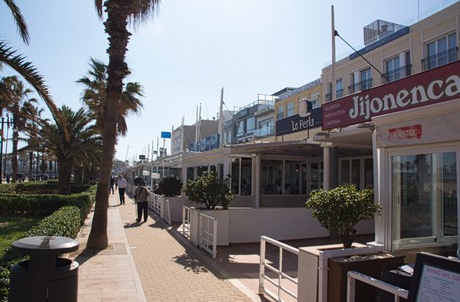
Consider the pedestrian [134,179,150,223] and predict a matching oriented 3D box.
[{"bbox_3d":[-3.279,1.803,12.853,0.560,1.640,0.380,3,-5,-19],"label":"pedestrian"}]

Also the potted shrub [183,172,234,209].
[{"bbox_3d":[-0.578,0.988,8.850,1.220,0.970,1.100,3,-5,-19],"label":"potted shrub"}]

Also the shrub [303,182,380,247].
[{"bbox_3d":[1.403,0.807,4.280,0.920,0.780,0.850,3,-5,-19],"label":"shrub"}]

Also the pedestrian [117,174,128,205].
[{"bbox_3d":[-6.206,2.232,19.899,0.560,1.710,0.420,2,-4,-9],"label":"pedestrian"}]

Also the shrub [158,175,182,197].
[{"bbox_3d":[-2.417,1.401,14.000,1.000,0.910,0.980,3,-5,-19],"label":"shrub"}]

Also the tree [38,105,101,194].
[{"bbox_3d":[-9.576,0.098,20.281,4.100,5.850,4.100,3,-5,-19],"label":"tree"}]

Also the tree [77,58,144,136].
[{"bbox_3d":[-7.886,-1.323,22.439,4.200,9.100,4.200,3,-5,-19],"label":"tree"}]

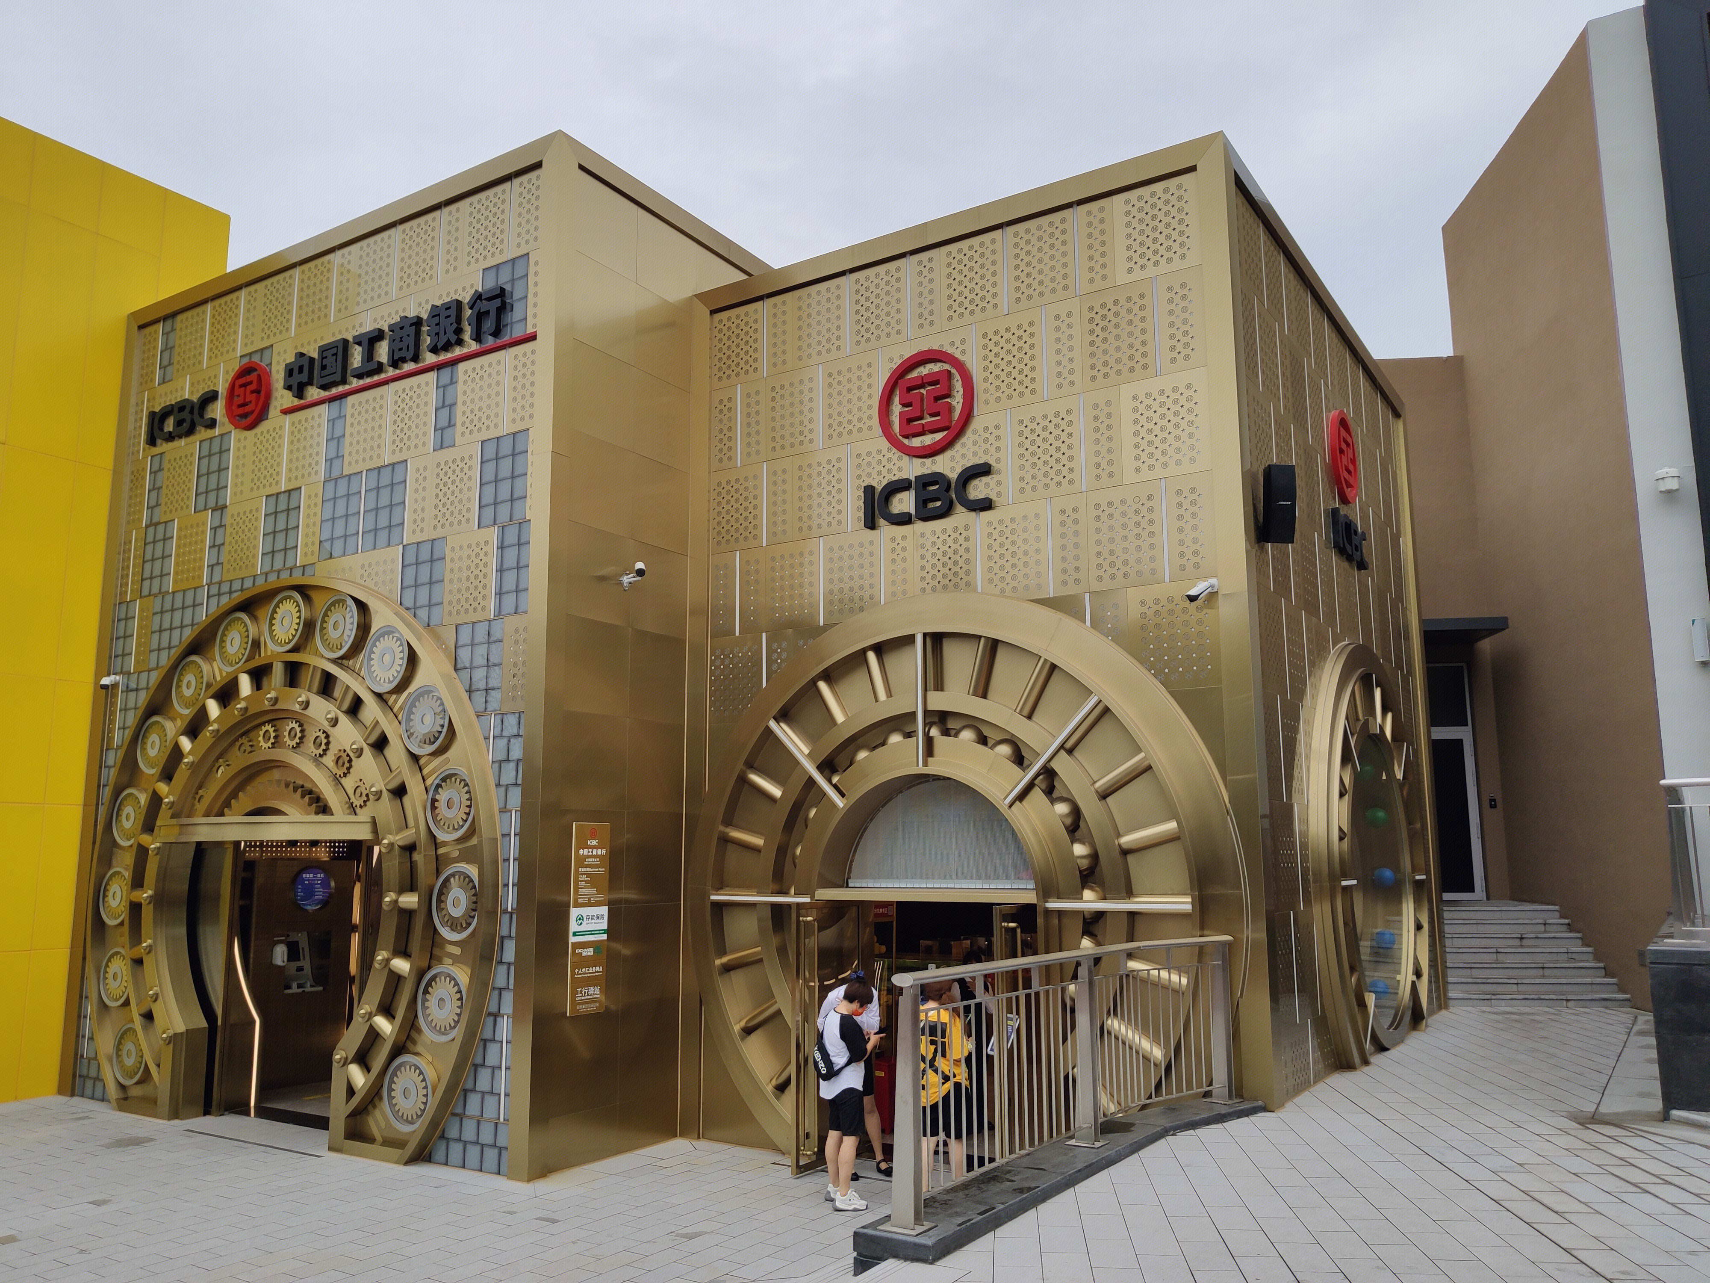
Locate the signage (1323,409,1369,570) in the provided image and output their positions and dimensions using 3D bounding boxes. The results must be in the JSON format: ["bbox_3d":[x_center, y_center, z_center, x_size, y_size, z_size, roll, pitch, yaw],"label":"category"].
[{"bbox_3d":[4.626,-1.443,12.130,0.090,1.458,1.234,-6,-10,33],"label":"signage"}]

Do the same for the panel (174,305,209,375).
[{"bbox_3d":[-7.360,-3.327,14.277,0.640,0.764,0.050,-6,-10,33],"label":"panel"}]

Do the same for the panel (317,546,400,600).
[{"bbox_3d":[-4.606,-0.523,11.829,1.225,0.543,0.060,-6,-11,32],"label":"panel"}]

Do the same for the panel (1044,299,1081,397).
[{"bbox_3d":[1.685,-2.335,10.310,0.302,0.786,0.050,-6,-11,32],"label":"panel"}]

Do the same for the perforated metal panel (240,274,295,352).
[{"bbox_3d":[-6.369,-3.573,13.922,0.946,0.803,0.040,-6,-11,33],"label":"perforated metal panel"}]

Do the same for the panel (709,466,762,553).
[{"bbox_3d":[-1.080,-1.229,11.982,0.616,0.780,0.050,-6,-10,33],"label":"panel"}]

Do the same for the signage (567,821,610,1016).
[{"bbox_3d":[-2.250,2.321,10.827,0.041,1.575,0.442,-6,-10,30],"label":"signage"}]

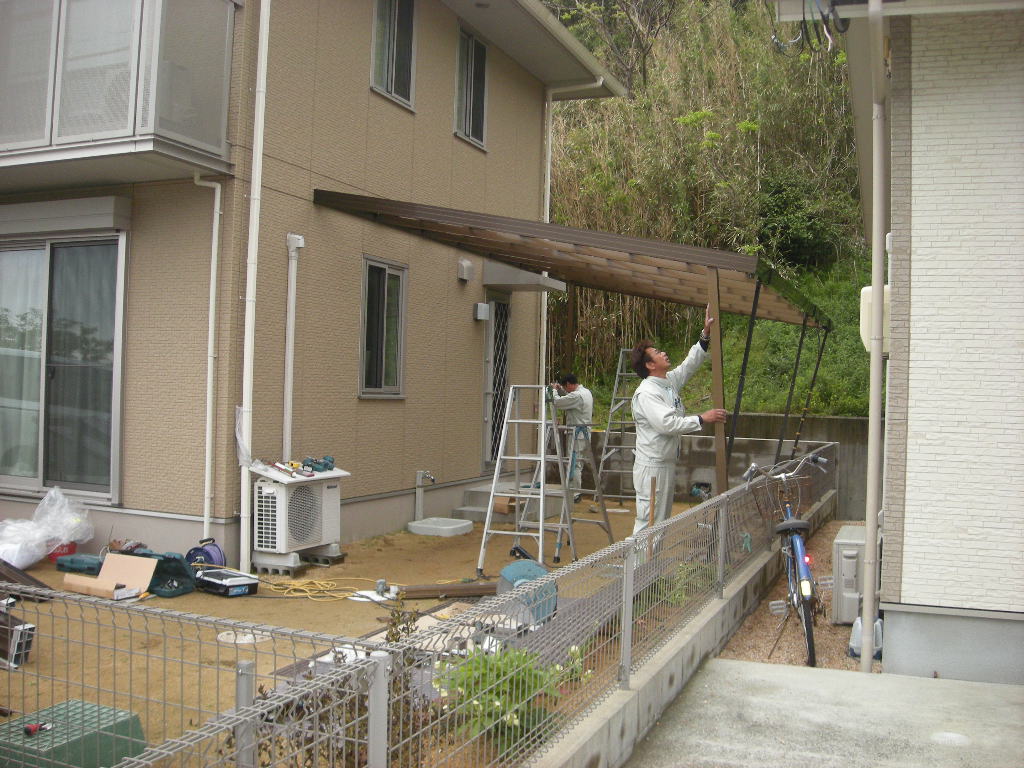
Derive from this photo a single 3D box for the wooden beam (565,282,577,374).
[{"bbox_3d":[0.750,0.071,13.784,0.090,2.850,0.090,1,-1,22],"label":"wooden beam"}]

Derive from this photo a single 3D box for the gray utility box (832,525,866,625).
[{"bbox_3d":[2.404,1.322,7.120,0.290,0.540,0.800,1,-1,22],"label":"gray utility box"}]

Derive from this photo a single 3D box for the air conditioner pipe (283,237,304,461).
[{"bbox_3d":[-1.829,-0.220,8.681,0.090,2.100,0.110,1,-1,23],"label":"air conditioner pipe"}]

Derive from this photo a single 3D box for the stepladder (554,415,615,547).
[{"bbox_3d":[0.473,0.918,8.991,0.500,1.110,0.760,1,-1,32],"label":"stepladder"}]

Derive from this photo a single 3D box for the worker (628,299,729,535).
[{"bbox_3d":[1.247,0.438,7.796,0.680,2.050,0.500,2,-1,14],"label":"worker"}]

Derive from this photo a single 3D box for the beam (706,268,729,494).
[{"bbox_3d":[1.550,0.313,7.687,0.070,2.330,0.070,-2,-1,22],"label":"beam"}]

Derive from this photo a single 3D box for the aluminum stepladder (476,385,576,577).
[{"bbox_3d":[0.123,0.743,8.042,0.530,1.420,0.880,1,-1,21],"label":"aluminum stepladder"}]

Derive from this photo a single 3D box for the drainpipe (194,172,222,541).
[{"bbox_3d":[-2.328,-0.123,7.938,0.160,3.000,0.150,1,-1,23],"label":"drainpipe"}]

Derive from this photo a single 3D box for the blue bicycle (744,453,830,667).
[{"bbox_3d":[1.670,1.001,6.097,0.550,1.040,1.780,-6,-2,11],"label":"blue bicycle"}]

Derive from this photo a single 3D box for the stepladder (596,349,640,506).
[{"bbox_3d":[1.404,0.560,12.095,0.620,1.950,1.250,2,-1,19],"label":"stepladder"}]

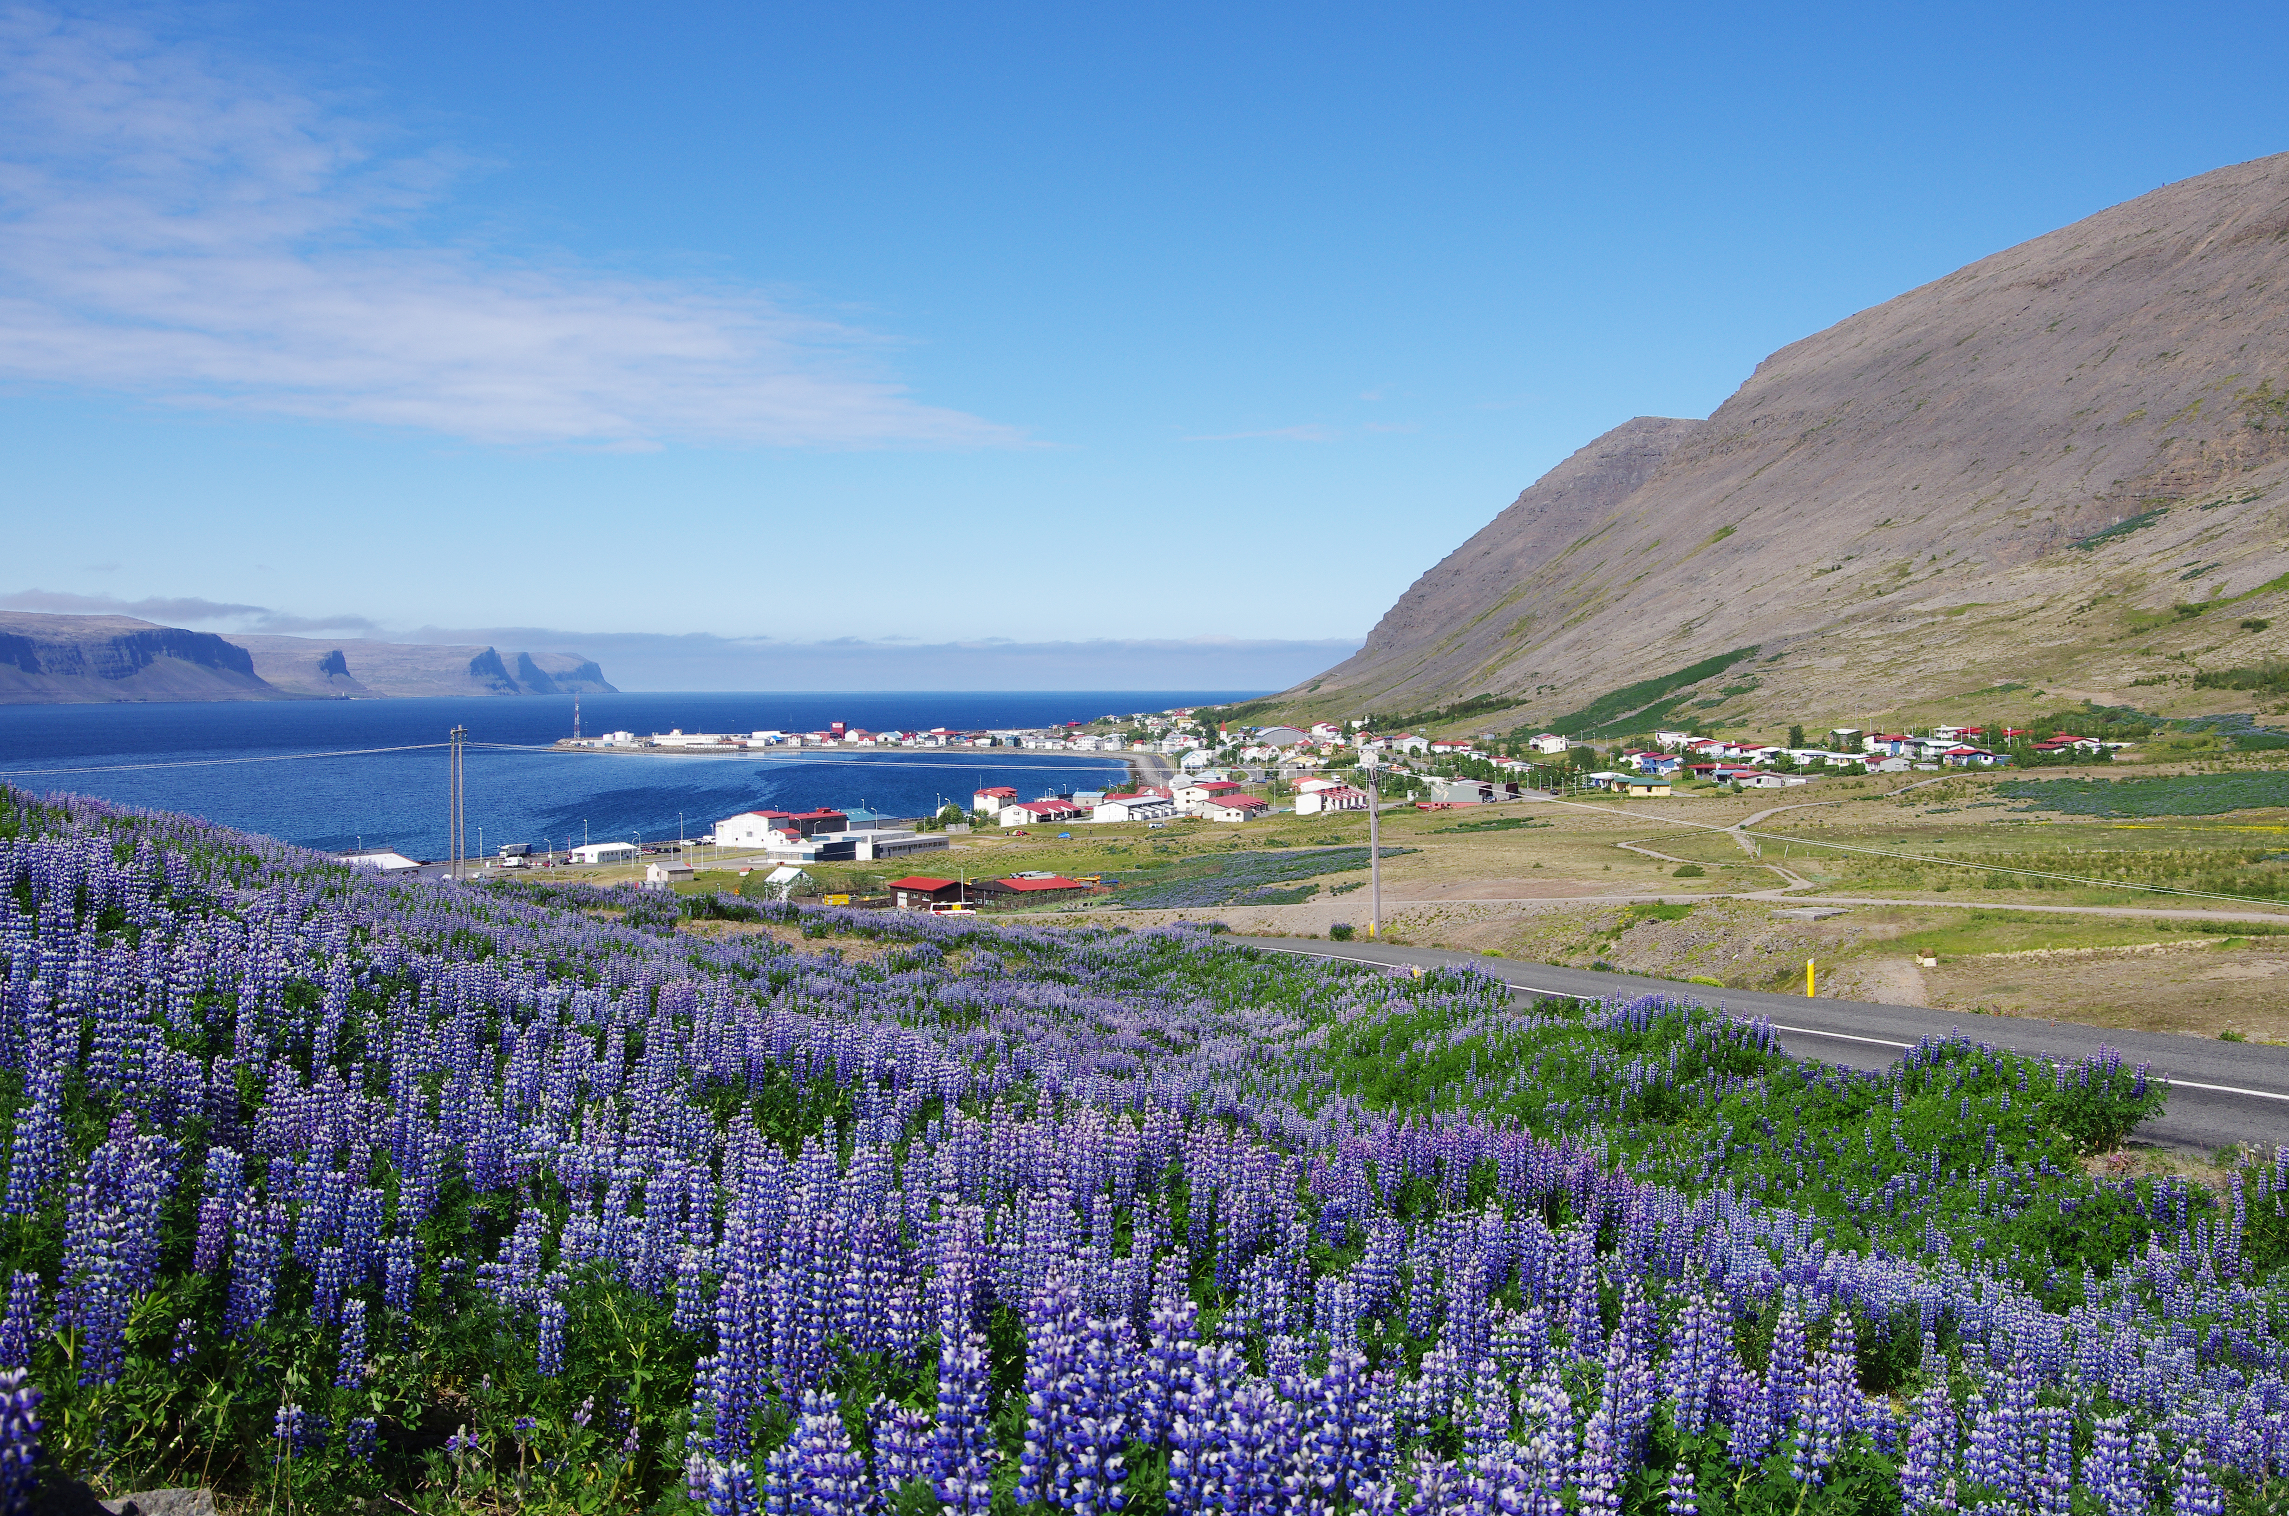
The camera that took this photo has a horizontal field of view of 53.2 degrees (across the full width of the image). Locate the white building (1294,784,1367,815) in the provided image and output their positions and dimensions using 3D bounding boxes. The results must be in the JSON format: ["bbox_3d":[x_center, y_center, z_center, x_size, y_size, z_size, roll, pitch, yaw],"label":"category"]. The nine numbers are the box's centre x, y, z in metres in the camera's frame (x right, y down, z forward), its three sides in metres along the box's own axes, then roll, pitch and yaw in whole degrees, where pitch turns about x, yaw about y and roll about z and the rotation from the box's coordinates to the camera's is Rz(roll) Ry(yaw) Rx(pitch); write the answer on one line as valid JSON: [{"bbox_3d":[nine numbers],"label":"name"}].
[{"bbox_3d":[51.576,11.731,627.776,7.733,6.236,34.031,1,2,26],"label":"white building"}]

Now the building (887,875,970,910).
[{"bbox_3d":[-36.009,23.072,389.517,9.168,4.700,11.938,-2,3,-44],"label":"building"}]

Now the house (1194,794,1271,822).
[{"bbox_3d":[23.958,13.505,614.385,10.871,6.045,25.377,1,2,26],"label":"house"}]

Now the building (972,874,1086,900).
[{"bbox_3d":[-20.084,22.999,391.458,14.039,4.600,12.415,-2,3,-44],"label":"building"}]

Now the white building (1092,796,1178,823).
[{"bbox_3d":[-2.242,13.849,624.842,10.885,5.604,29.930,1,2,26],"label":"white building"}]

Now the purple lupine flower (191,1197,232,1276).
[{"bbox_3d":[-2.043,1.047,5.000,0.070,0.170,0.070,7,2,0],"label":"purple lupine flower"}]

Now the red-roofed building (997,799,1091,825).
[{"bbox_3d":[-27.202,14.731,619.228,8.926,5.800,32.438,1,2,26],"label":"red-roofed building"}]

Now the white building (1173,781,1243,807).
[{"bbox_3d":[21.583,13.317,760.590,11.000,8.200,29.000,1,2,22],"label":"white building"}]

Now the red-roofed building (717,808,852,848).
[{"bbox_3d":[-87.431,16.030,552.900,15.579,8.190,33.204,1,2,26],"label":"red-roofed building"}]

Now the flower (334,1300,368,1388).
[{"bbox_3d":[-1.424,1.051,4.100,0.055,0.160,0.055,0,2,0],"label":"flower"}]

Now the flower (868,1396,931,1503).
[{"bbox_3d":[-0.279,0.788,2.600,0.066,0.125,0.066,0,2,0],"label":"flower"}]

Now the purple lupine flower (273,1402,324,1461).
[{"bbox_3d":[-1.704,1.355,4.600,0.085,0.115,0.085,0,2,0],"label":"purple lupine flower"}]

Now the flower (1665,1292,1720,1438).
[{"bbox_3d":[0.816,0.900,3.400,0.065,0.215,0.065,3,2,0],"label":"flower"}]

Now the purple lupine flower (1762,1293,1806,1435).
[{"bbox_3d":[0.981,0.927,3.500,0.060,0.220,0.060,4,2,0],"label":"purple lupine flower"}]

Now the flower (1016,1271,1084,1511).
[{"bbox_3d":[-0.098,0.651,2.350,0.064,0.245,0.064,2,2,0],"label":"flower"}]

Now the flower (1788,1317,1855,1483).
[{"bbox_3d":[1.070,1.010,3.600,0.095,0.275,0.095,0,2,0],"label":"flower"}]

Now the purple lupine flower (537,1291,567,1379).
[{"bbox_3d":[-1.064,1.035,4.100,0.053,0.158,0.053,0,2,0],"label":"purple lupine flower"}]

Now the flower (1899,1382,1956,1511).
[{"bbox_3d":[1.166,1.034,3.400,0.080,0.215,0.080,0,2,0],"label":"flower"}]

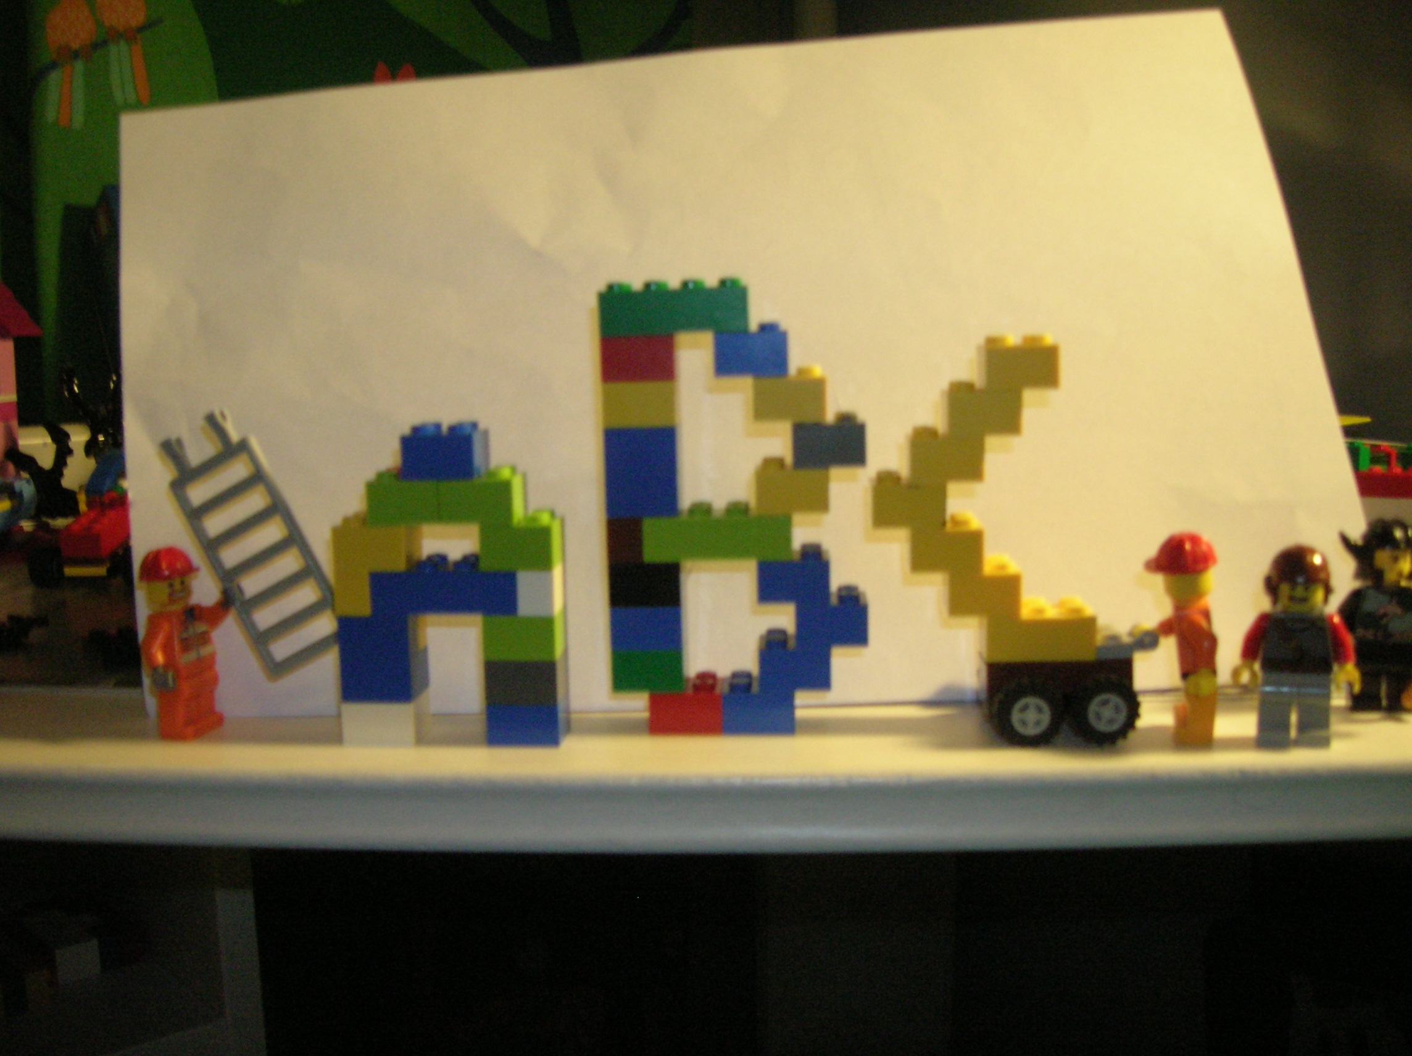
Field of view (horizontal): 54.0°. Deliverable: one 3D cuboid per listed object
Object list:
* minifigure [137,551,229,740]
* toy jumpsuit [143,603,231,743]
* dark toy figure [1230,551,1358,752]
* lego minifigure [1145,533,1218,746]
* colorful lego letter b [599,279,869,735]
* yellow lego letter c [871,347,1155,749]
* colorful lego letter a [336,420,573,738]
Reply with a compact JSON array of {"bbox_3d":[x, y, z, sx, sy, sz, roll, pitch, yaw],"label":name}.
[{"bbox_3d":[-0.118,0.026,0.316,0.015,0.043,0.022,1,6,20],"label":"minifigure"},{"bbox_3d":[-0.118,0.032,0.317,0.014,0.029,0.022,1,6,20],"label":"toy jumpsuit"},{"bbox_3d":[0.122,0.023,0.286,0.025,0.042,0.013,0,6,17],"label":"dark toy figure"},{"bbox_3d":[0.099,0.023,0.288,0.016,0.043,0.022,0,6,18],"label":"lego minifigure"},{"bbox_3d":[0.007,-0.004,0.304,0.056,0.098,0.016,-1,6,5],"label":"colorful lego letter b"},{"bbox_3d":[0.066,0.001,0.301,0.061,0.085,0.032,-1,6,3],"label":"yellow lego letter c"},{"bbox_3d":[-0.056,0.012,0.305,0.048,0.069,0.016,-1,6,4],"label":"colorful lego letter a"}]

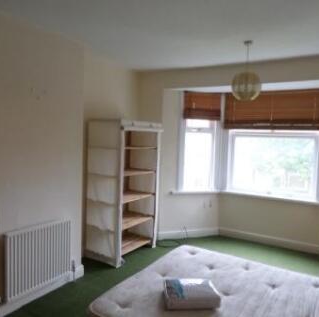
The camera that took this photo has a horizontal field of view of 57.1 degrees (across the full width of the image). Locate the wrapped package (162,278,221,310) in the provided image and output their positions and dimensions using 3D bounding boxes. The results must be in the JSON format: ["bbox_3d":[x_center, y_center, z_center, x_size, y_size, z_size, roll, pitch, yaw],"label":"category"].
[{"bbox_3d":[0.212,0.953,2.062,0.360,0.090,0.250,1,4,-5],"label":"wrapped package"}]

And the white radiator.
[{"bbox_3d":[-1.100,0.897,2.689,0.075,0.545,0.660,4,4,31],"label":"white radiator"}]

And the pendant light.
[{"bbox_3d":[0.852,-0.848,2.856,0.285,0.580,0.285,4,4,29],"label":"pendant light"}]

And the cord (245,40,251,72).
[{"bbox_3d":[0.857,-0.989,2.847,0.040,0.300,0.040,4,4,29],"label":"cord"}]

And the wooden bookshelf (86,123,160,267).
[{"bbox_3d":[-0.485,0.407,3.932,0.540,1.750,0.840,4,4,31],"label":"wooden bookshelf"}]

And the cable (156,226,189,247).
[{"bbox_3d":[0.208,1.174,4.406,0.490,0.200,0.320,1,4,-16],"label":"cable"}]

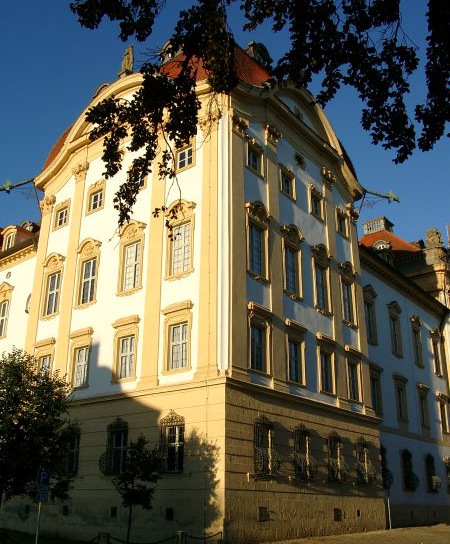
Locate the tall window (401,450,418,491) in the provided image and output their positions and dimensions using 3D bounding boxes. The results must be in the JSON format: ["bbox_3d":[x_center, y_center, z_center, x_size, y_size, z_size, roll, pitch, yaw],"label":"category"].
[{"bbox_3d":[12.578,13.625,40.451,0.550,2.730,1.550,-15,-26,35],"label":"tall window"}]

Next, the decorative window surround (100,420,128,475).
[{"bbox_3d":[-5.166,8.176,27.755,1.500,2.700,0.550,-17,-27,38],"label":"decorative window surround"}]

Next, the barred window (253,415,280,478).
[{"bbox_3d":[1.922,8.040,27.005,0.530,2.648,1.396,-16,-27,36],"label":"barred window"}]

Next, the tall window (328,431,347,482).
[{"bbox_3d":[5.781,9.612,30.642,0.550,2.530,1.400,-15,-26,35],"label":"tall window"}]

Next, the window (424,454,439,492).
[{"bbox_3d":[16.226,15.793,46.156,0.385,2.744,1.444,-16,-27,36],"label":"window"}]

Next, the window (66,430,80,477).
[{"bbox_3d":[-8.010,9.626,31.239,1.156,2.215,0.193,-16,-27,36],"label":"window"}]

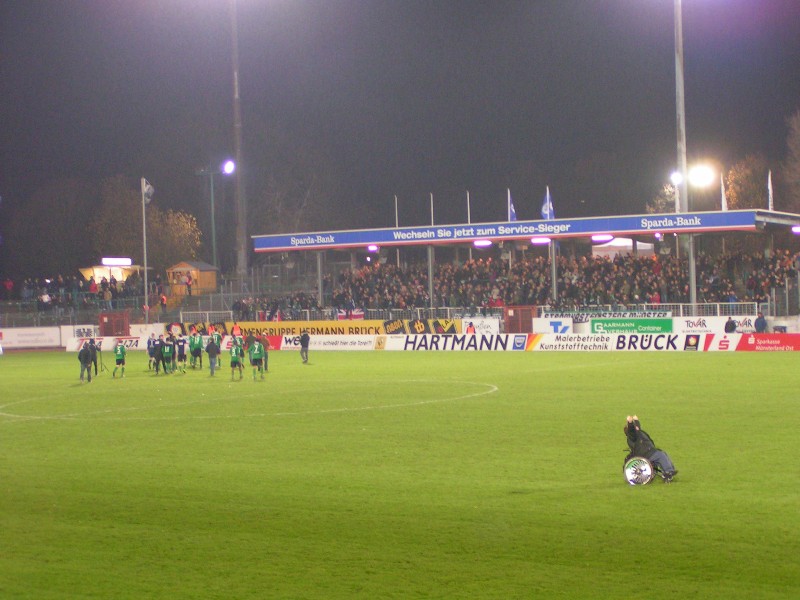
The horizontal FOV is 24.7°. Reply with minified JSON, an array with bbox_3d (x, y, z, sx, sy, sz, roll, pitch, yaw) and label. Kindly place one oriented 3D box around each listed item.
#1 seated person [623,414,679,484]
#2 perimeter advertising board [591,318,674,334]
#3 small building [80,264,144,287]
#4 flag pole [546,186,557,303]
[{"bbox_3d":[5.097,3.010,37.000,1.070,1.350,0.560,-2,1,5],"label":"seated person"},{"bbox_3d":[13.604,1.675,107.275,5.810,1.020,0.100,-1,1,42],"label":"perimeter advertising board"},{"bbox_3d":[-23.785,-1.602,150.000,5.200,2.600,3.000,-2,1,-2],"label":"small building"},{"bbox_3d":[9.892,-3.648,120.000,0.130,7.500,0.130,-1,1,42],"label":"flag pole"}]

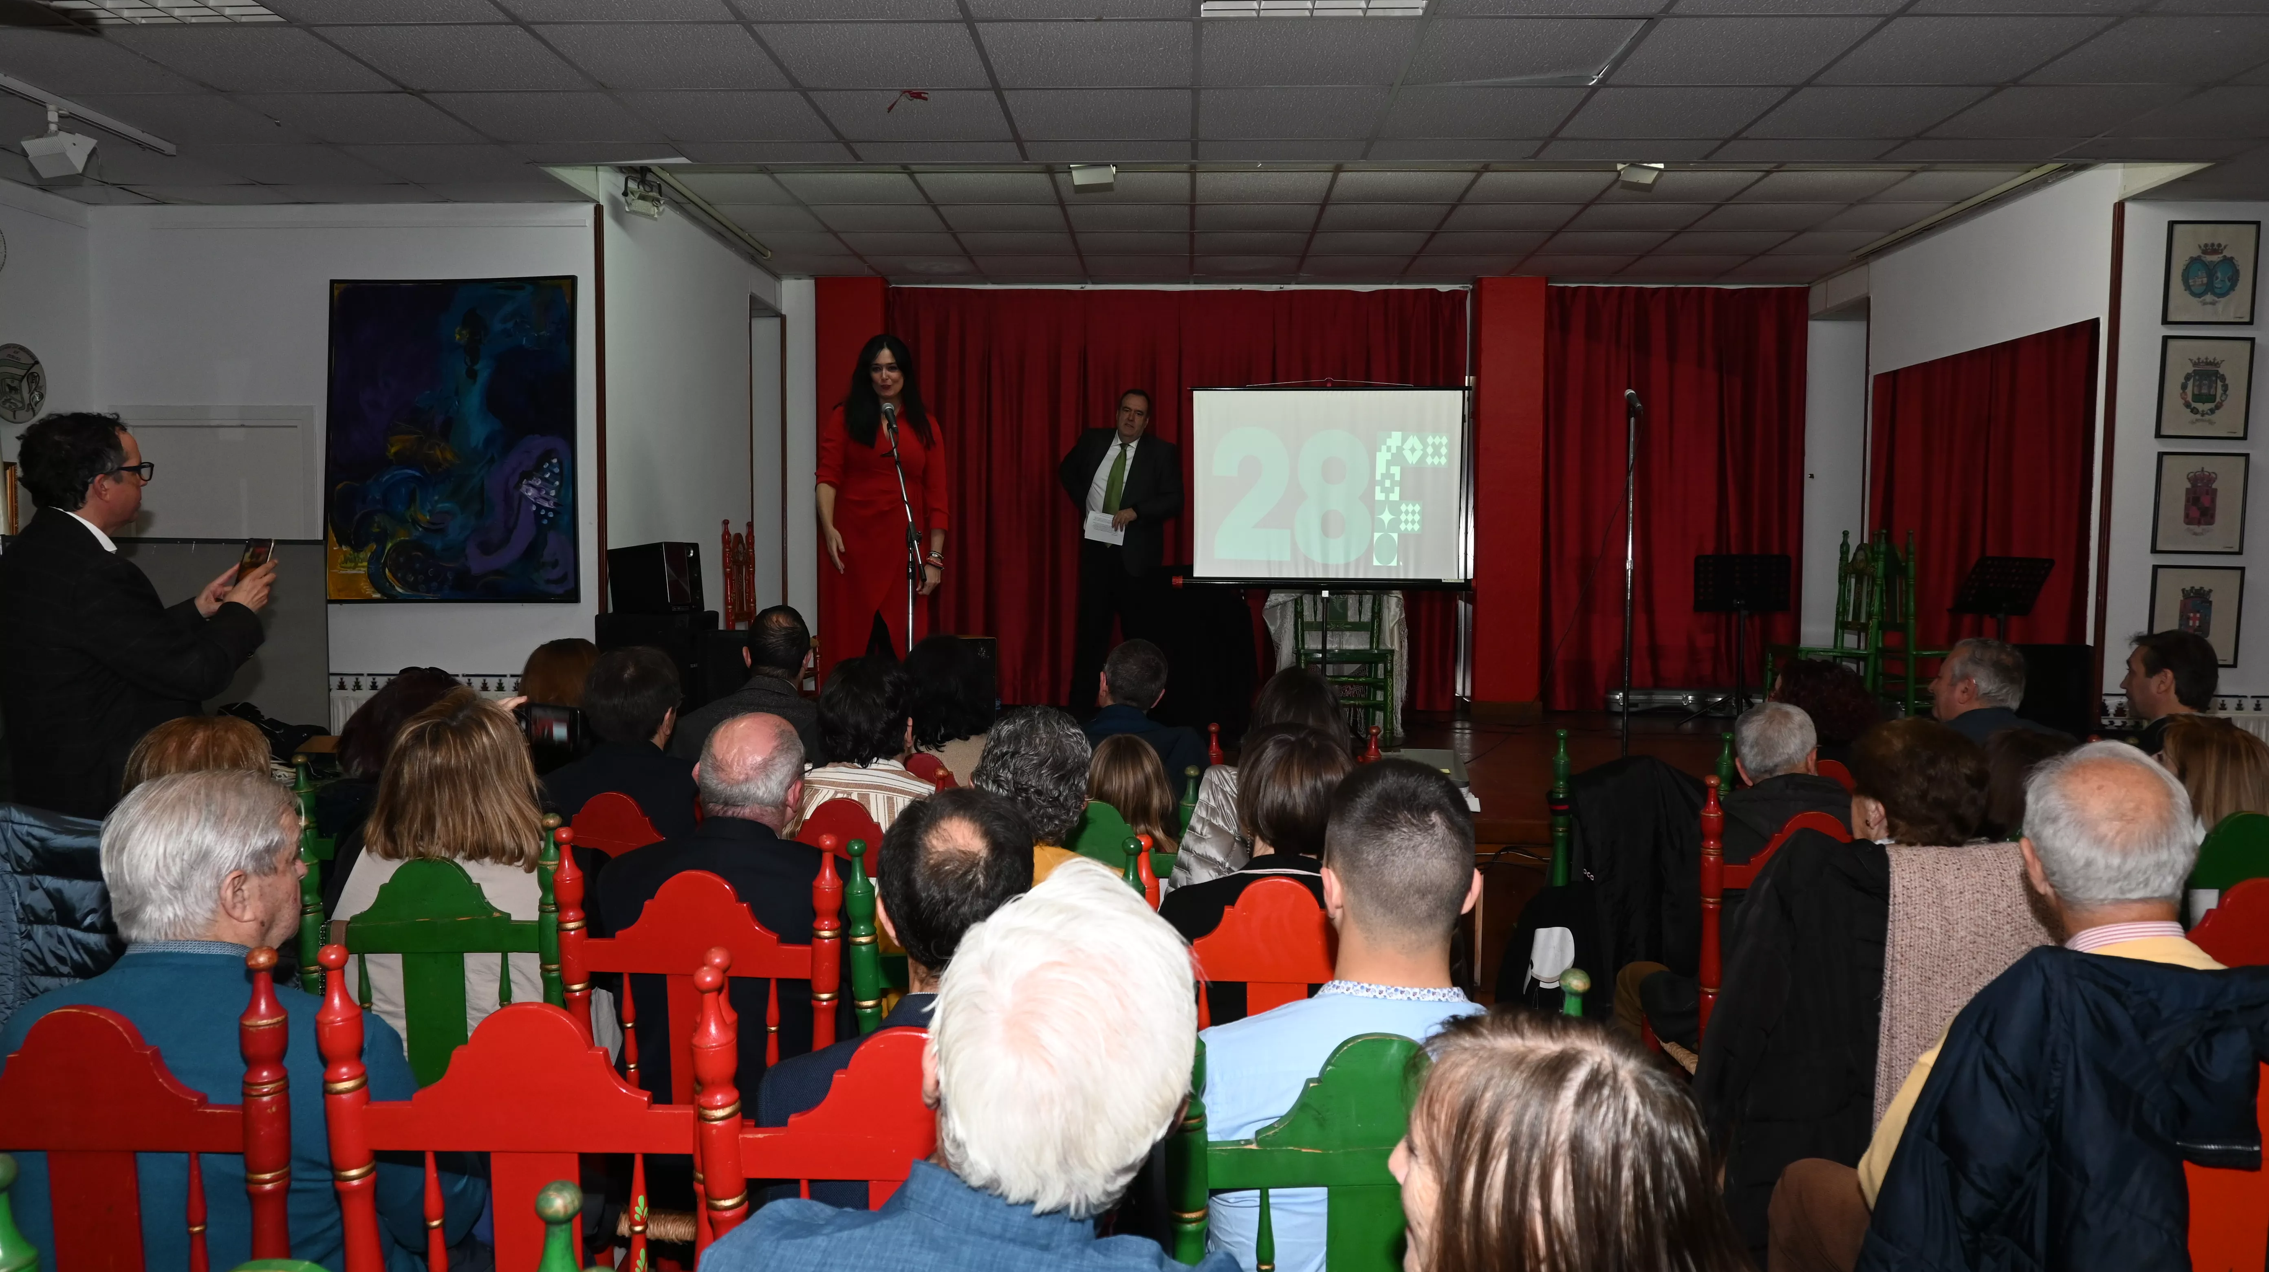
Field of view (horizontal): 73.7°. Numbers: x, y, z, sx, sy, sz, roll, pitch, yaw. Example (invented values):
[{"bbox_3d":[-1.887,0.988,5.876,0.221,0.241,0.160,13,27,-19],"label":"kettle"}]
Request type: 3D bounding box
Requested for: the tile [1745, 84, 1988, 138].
[{"bbox_3d":[2.296,-1.662,4.797,0.600,0.025,0.600,1,3,2],"label":"tile"}]

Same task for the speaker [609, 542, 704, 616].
[{"bbox_3d":[-1.862,-0.220,5.900,0.253,0.257,0.222,-4,2,17],"label":"speaker"}]

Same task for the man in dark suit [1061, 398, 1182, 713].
[{"bbox_3d":[-0.066,-0.319,7.406,0.600,1.763,0.420,1,4,17],"label":"man in dark suit"}]

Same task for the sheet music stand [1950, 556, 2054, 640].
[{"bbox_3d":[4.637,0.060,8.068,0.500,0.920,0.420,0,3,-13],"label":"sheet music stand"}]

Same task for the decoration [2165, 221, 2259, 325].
[{"bbox_3d":[4.237,-1.428,5.966,0.355,0.397,0.025,1,3,2],"label":"decoration"}]

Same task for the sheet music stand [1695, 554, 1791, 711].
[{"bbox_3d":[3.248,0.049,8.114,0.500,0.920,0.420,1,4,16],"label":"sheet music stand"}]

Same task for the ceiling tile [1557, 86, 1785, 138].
[{"bbox_3d":[1.699,-1.669,4.814,0.600,0.020,0.600,0,3,2],"label":"ceiling tile"}]

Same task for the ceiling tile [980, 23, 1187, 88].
[{"bbox_3d":[-0.122,-1.647,4.277,0.595,0.020,0.595,0,3,2],"label":"ceiling tile"}]

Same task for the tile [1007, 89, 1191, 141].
[{"bbox_3d":[-0.102,-1.683,4.876,0.595,0.020,0.595,0,3,2],"label":"tile"}]

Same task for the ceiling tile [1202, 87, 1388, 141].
[{"bbox_3d":[0.499,-1.678,4.856,0.600,0.020,0.600,0,3,2],"label":"ceiling tile"}]

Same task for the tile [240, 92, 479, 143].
[{"bbox_3d":[-2.501,-1.701,4.955,0.595,0.020,0.595,0,3,2],"label":"tile"}]

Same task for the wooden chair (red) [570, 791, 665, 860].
[{"bbox_3d":[-1.104,0.776,3.521,0.470,1.080,0.470,1,4,11],"label":"wooden chair (red)"}]

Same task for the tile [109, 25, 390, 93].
[{"bbox_3d":[-2.521,-1.668,4.363,0.600,0.025,0.600,1,3,2],"label":"tile"}]

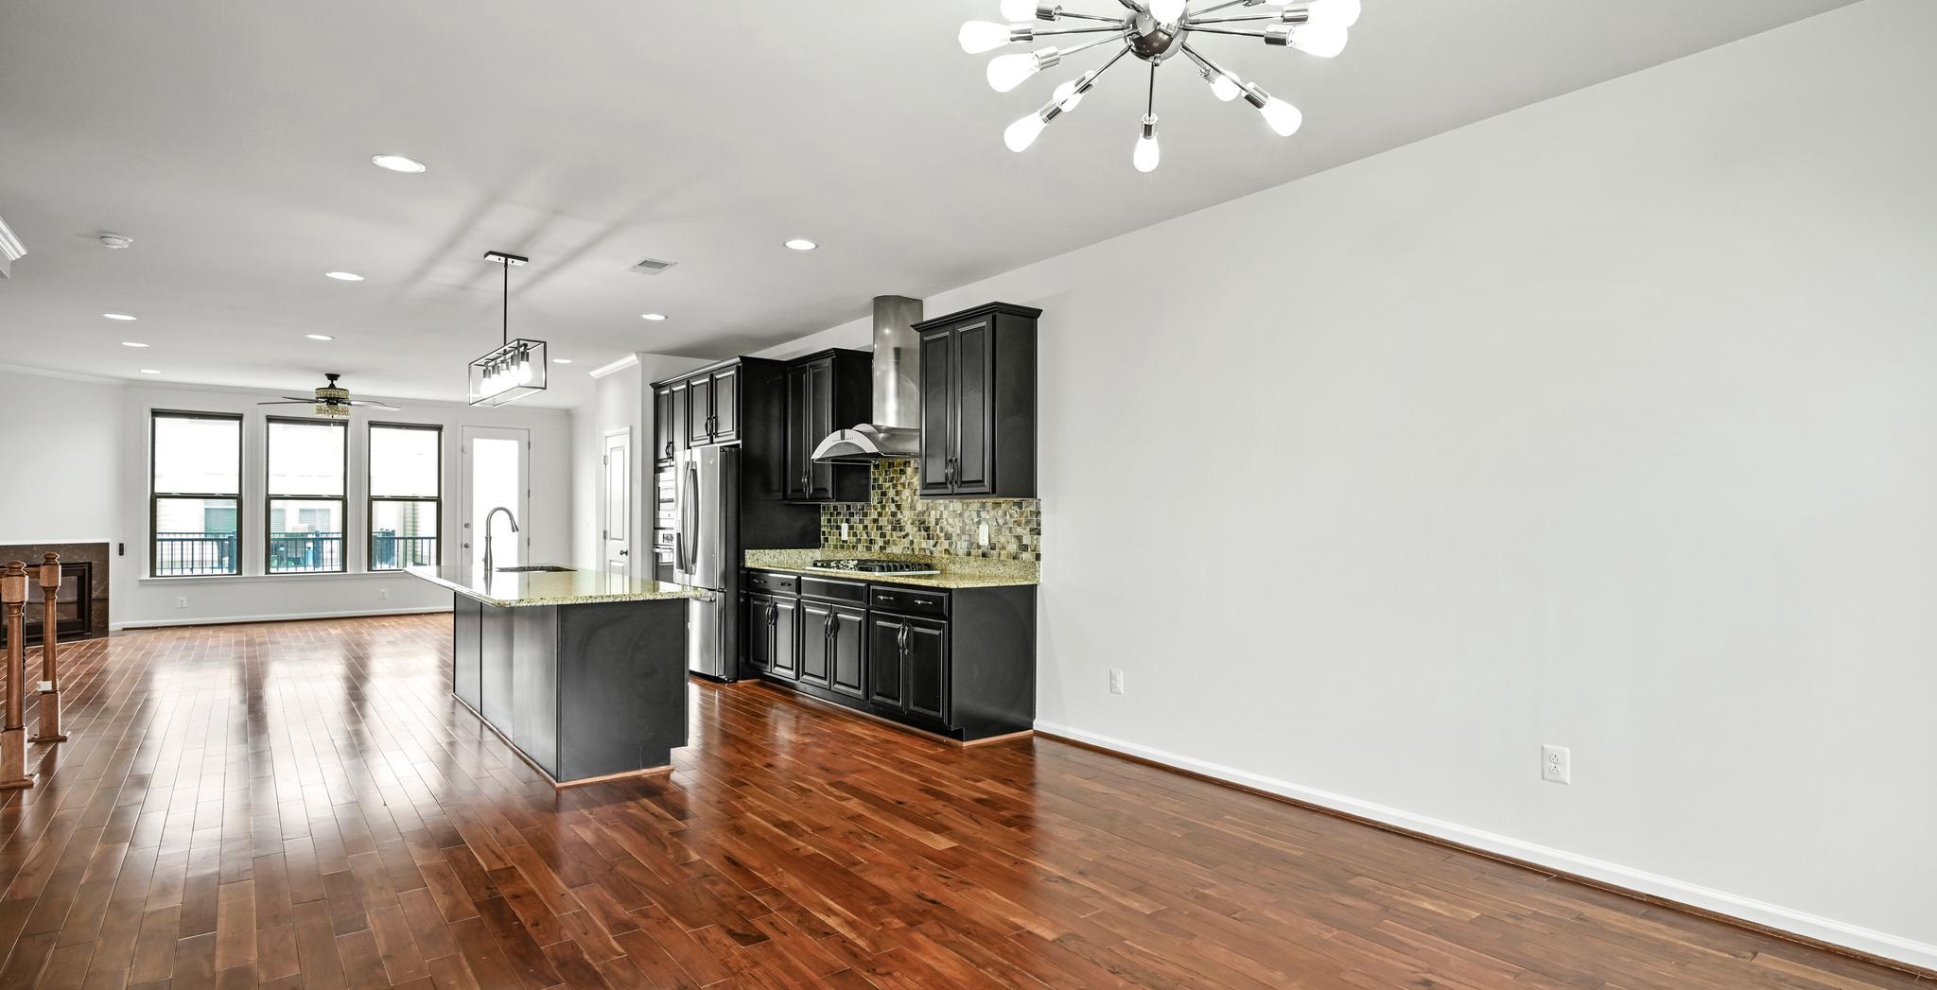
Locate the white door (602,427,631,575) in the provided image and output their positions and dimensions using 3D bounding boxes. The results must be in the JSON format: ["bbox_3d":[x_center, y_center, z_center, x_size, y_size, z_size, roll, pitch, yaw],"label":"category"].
[{"bbox_3d":[-3.343,0.440,8.747,0.045,2.055,0.720,1,-2,-39],"label":"white door"}]

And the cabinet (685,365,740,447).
[{"bbox_3d":[-1.803,-0.689,7.564,0.650,0.605,1.010,1,-2,-39],"label":"cabinet"}]

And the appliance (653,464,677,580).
[{"bbox_3d":[-2.429,0.322,8.272,0.611,1.143,0.758,1,-2,-39],"label":"appliance"}]

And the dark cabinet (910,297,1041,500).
[{"bbox_3d":[0.039,-0.515,5.546,0.356,1.100,0.793,1,-2,-39],"label":"dark cabinet"}]

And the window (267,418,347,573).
[{"bbox_3d":[-7.963,0.004,11.009,0.800,1.850,0.100,1,-2,-39],"label":"window"}]

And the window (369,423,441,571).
[{"bbox_3d":[-7.243,0.029,11.777,0.806,1.872,0.098,1,-2,-39],"label":"window"}]

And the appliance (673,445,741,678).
[{"bbox_3d":[-1.863,0.554,7.430,0.780,1.785,0.900,1,-2,-39],"label":"appliance"}]

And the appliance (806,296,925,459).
[{"bbox_3d":[-0.582,-0.770,6.122,0.540,1.120,0.910,1,-2,-39],"label":"appliance"}]

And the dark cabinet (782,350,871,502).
[{"bbox_3d":[-1.081,-0.484,6.923,0.356,1.100,0.857,1,-2,-39],"label":"dark cabinet"}]

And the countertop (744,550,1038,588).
[{"bbox_3d":[-0.636,0.467,6.089,0.635,0.140,2.590,1,-2,-39],"label":"countertop"}]

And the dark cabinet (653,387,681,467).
[{"bbox_3d":[-2.364,-0.618,8.267,0.650,0.695,0.790,1,-2,-39],"label":"dark cabinet"}]

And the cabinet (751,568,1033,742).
[{"bbox_3d":[-0.673,0.979,6.175,0.627,0.850,2.610,1,-2,-39],"label":"cabinet"}]

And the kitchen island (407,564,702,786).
[{"bbox_3d":[-2.638,0.956,5.550,0.955,0.900,2.900,1,-2,-39],"label":"kitchen island"}]

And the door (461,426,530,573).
[{"bbox_3d":[-6.424,0.311,12.431,0.819,2.440,0.089,1,-2,-39],"label":"door"}]

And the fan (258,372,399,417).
[{"bbox_3d":[-6.804,-1.065,9.787,1.300,0.448,1.300,1,-2,-39],"label":"fan"}]

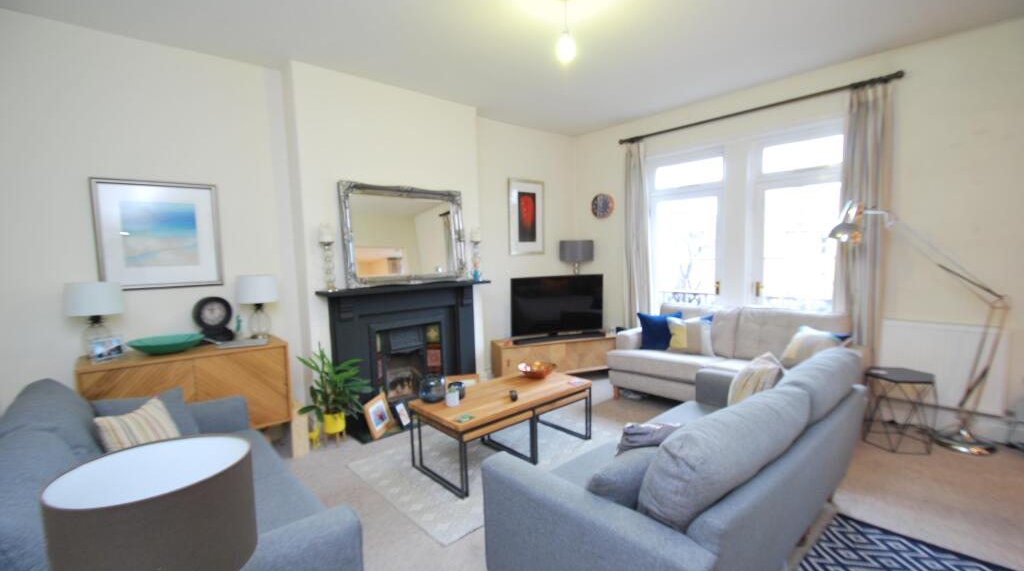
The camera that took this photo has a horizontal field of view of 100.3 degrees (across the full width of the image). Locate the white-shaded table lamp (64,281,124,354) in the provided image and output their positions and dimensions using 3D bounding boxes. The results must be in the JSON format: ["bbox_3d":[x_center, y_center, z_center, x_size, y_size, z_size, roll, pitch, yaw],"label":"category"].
[{"bbox_3d":[-2.650,0.222,2.716,0.270,0.490,0.270,-5,6,-39],"label":"white-shaded table lamp"}]

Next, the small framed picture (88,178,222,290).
[{"bbox_3d":[-2.280,-0.326,2.787,0.630,0.690,0.030,-5,6,-41],"label":"small framed picture"}]

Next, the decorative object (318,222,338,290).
[{"bbox_3d":[-1.365,-0.207,3.184,0.110,0.500,0.110,-5,6,-41],"label":"decorative object"}]

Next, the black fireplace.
[{"bbox_3d":[-0.770,0.548,3.578,1.570,1.090,0.430,-5,6,-41],"label":"black fireplace"}]

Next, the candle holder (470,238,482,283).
[{"bbox_3d":[-0.356,-0.242,4.223,0.100,0.406,0.100,-1,5,0],"label":"candle holder"}]

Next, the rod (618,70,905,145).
[{"bbox_3d":[2.096,-1.641,4.146,0.090,0.060,2.553,-5,6,-39],"label":"rod"}]

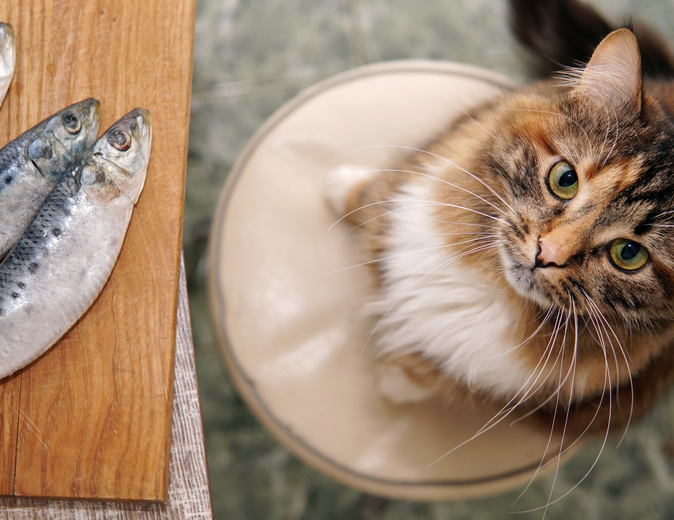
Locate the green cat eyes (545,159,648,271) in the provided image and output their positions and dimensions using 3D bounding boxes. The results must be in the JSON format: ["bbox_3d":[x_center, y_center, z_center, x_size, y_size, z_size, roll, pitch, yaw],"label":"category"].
[{"bbox_3d":[0.122,-0.020,0.456,0.018,0.015,0.063,-43,82,23],"label":"green cat eyes"}]

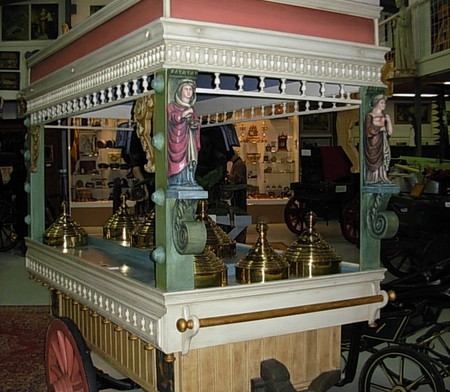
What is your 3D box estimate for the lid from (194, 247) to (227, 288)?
[{"bbox_3d":[-0.106,0.254,2.801,0.240,0.258,0.240,0,2,0],"label":"lid"}]

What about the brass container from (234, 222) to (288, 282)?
[{"bbox_3d":[0.171,0.246,2.948,0.246,0.264,0.246,0,2,0],"label":"brass container"}]

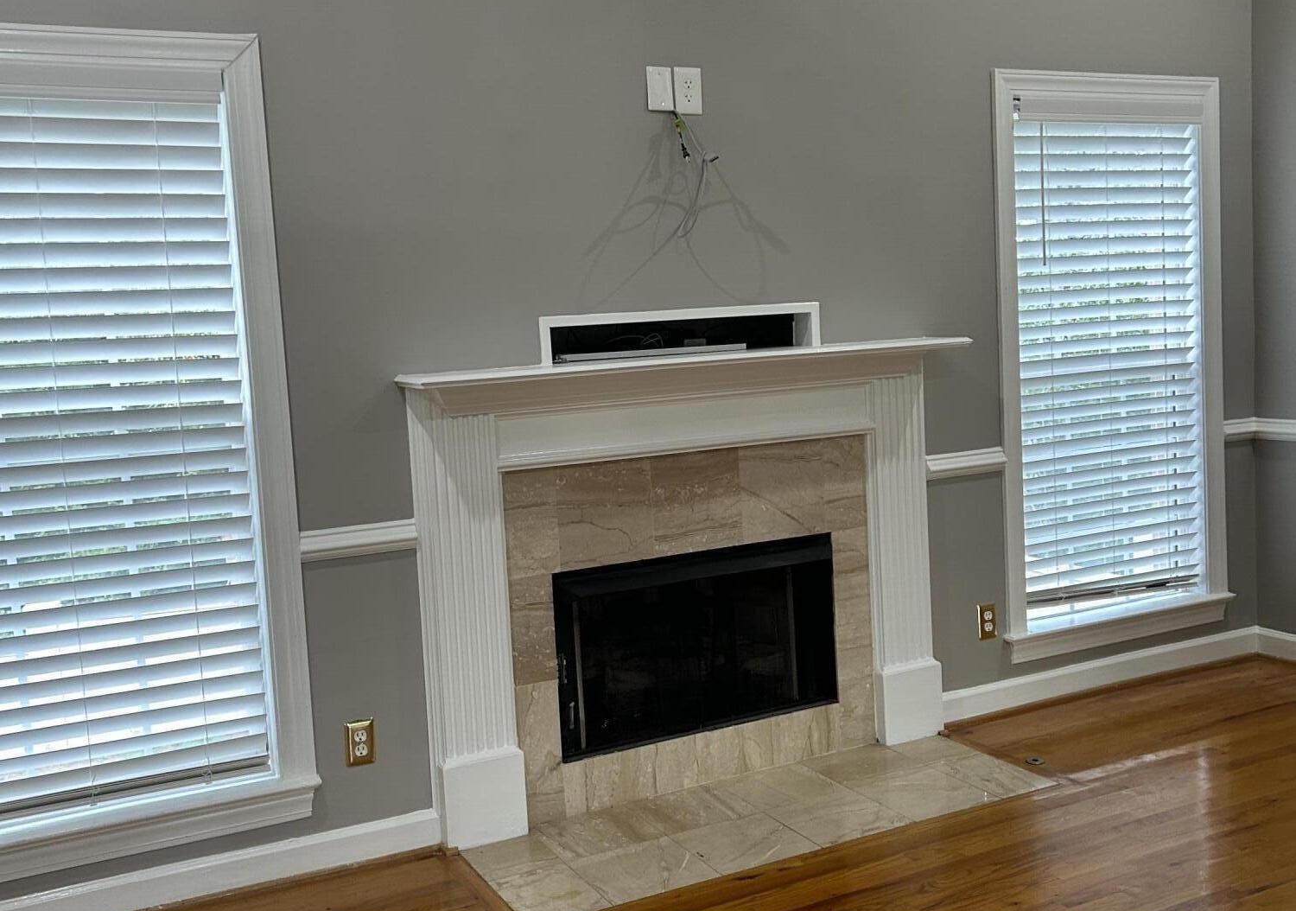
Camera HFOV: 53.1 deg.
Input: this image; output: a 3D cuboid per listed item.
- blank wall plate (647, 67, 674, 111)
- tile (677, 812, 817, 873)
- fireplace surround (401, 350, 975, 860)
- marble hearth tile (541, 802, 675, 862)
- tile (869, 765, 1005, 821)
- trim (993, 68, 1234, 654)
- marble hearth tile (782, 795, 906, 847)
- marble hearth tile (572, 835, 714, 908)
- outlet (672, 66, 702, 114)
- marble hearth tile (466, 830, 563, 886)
[{"bbox_3d":[0.039,-1.041,3.689,0.080,0.119,0.010,-6,7,-26],"label":"blank wall plate"},{"bbox_3d":[0.256,1.030,3.448,0.300,0.012,0.303,-6,7,-26],"label":"tile"},{"bbox_3d":[0.201,0.358,3.818,1.765,1.307,0.209,-6,7,-26],"label":"fireplace surround"},{"bbox_3d":[-0.136,1.060,3.633,0.299,0.013,0.266,-6,7,-26],"label":"marble hearth tile"},{"bbox_3d":[0.794,0.972,3.714,0.300,0.012,0.303,-6,7,-26],"label":"tile"},{"bbox_3d":[1.634,-0.317,4.524,1.090,1.965,0.060,-6,7,-26],"label":"trim"},{"bbox_3d":[0.525,1.001,3.581,0.300,0.012,0.303,-6,7,-26],"label":"marble hearth tile"},{"bbox_3d":[-0.013,1.059,3.315,0.300,0.012,0.303,-6,7,-26],"label":"marble hearth tile"},{"bbox_3d":[0.121,-1.063,3.784,0.087,0.131,0.008,-6,7,-26],"label":"outlet"},{"bbox_3d":[-0.369,1.085,3.511,0.222,0.013,0.251,-6,7,-26],"label":"marble hearth tile"}]

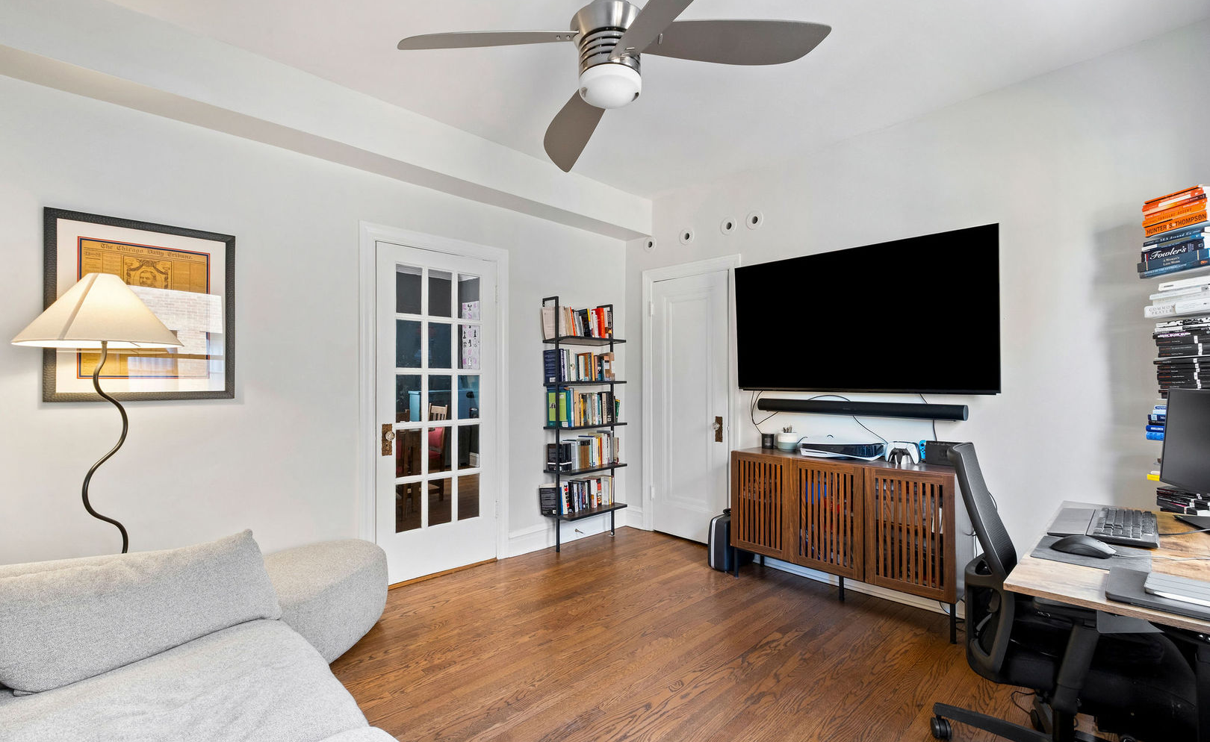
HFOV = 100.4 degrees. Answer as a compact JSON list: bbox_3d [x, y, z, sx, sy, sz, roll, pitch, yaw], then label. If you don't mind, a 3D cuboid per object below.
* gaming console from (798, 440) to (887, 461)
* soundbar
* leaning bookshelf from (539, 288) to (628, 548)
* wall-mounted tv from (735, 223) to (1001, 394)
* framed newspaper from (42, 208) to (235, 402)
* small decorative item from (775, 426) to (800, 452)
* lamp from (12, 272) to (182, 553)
[{"bbox_3d":[1.377,0.462,2.916,0.259,0.104,0.389,1,-1,-44],"label":"gaming console"},{"bbox_3d":[1.442,0.225,2.974,0.116,0.087,1.139,1,-1,-44],"label":"soundbar"},{"bbox_3d":[-0.145,0.386,3.861,0.593,1.849,0.317,1,-1,-44],"label":"leaning bookshelf"},{"bbox_3d":[1.434,-0.297,2.989,0.048,0.826,1.446,-3,2,-44],"label":"wall-mounted tv"},{"bbox_3d":[-2.017,-0.262,2.228,0.618,0.778,0.030,0,-1,-44],"label":"framed newspaper"},{"bbox_3d":[1.176,0.435,3.242,0.122,0.161,0.122,1,-1,-44],"label":"small decorative item"},{"bbox_3d":[-1.924,0.455,1.932,0.462,1.645,0.462,1,-1,-44],"label":"lamp"}]

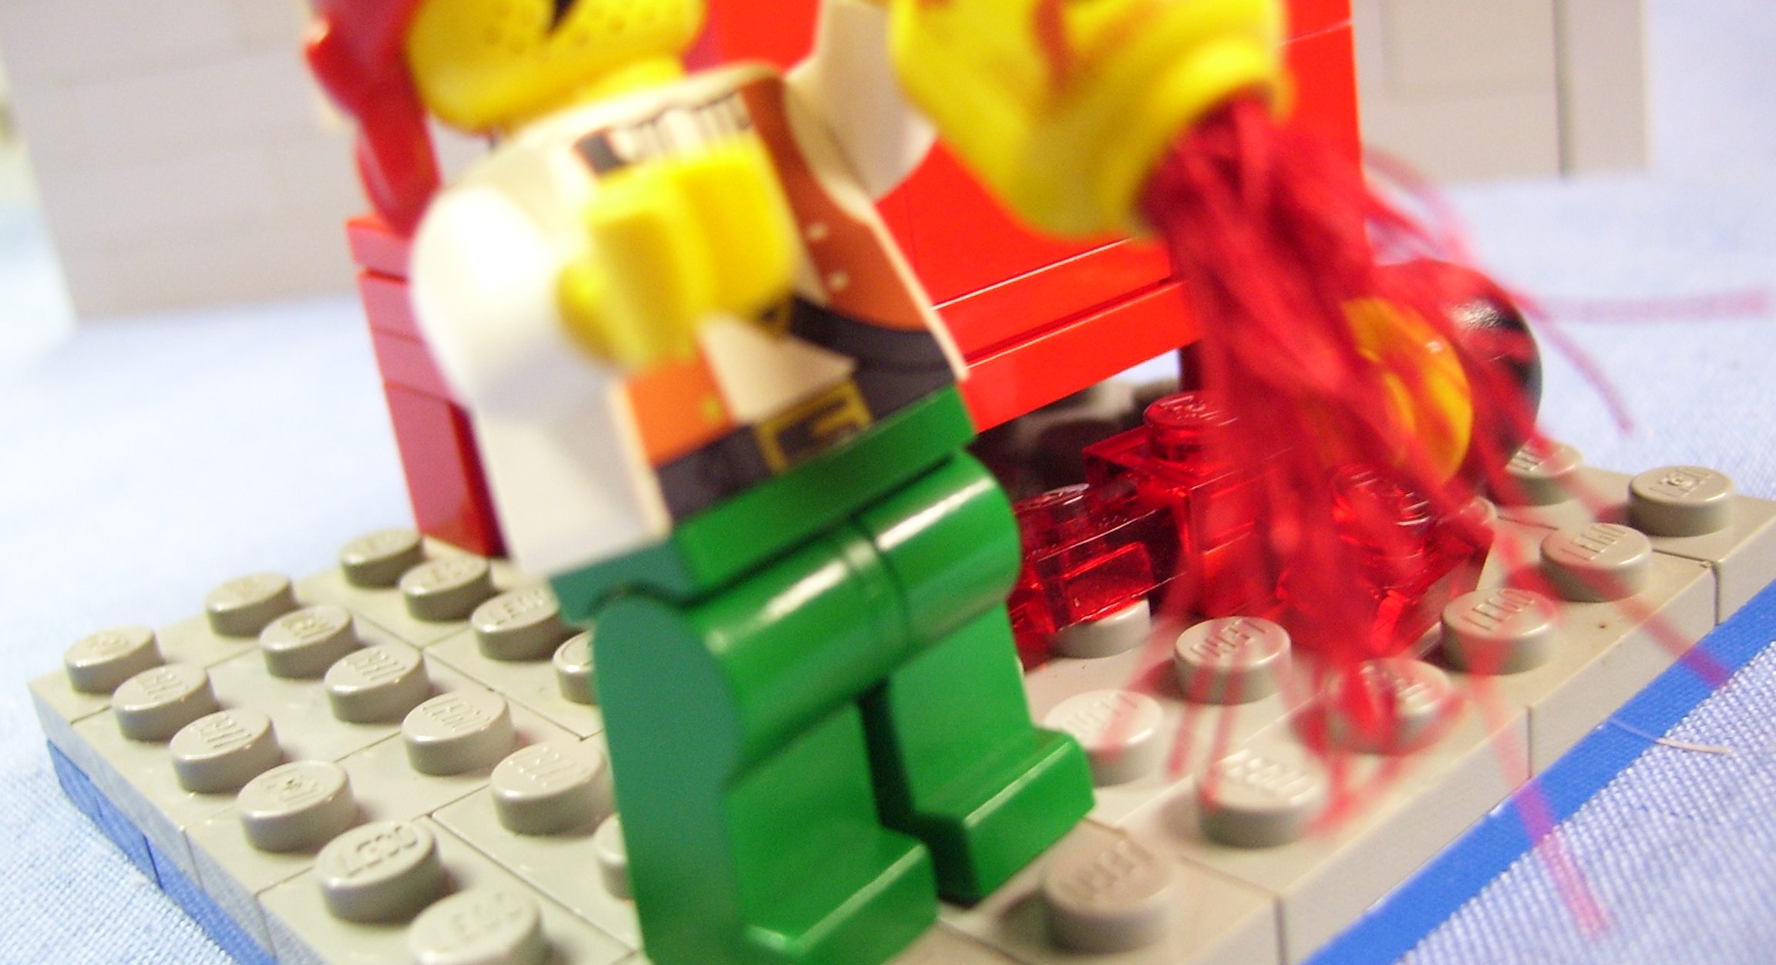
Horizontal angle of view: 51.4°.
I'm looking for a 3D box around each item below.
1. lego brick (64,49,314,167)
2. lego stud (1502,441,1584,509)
[{"bbox_3d":[-0.076,-0.044,0.208,0.032,0.010,0.008,-4,21,13],"label":"lego brick"},{"bbox_3d":[0.032,0.000,0.092,0.005,0.002,0.005,-24,25,-35],"label":"lego stud"}]

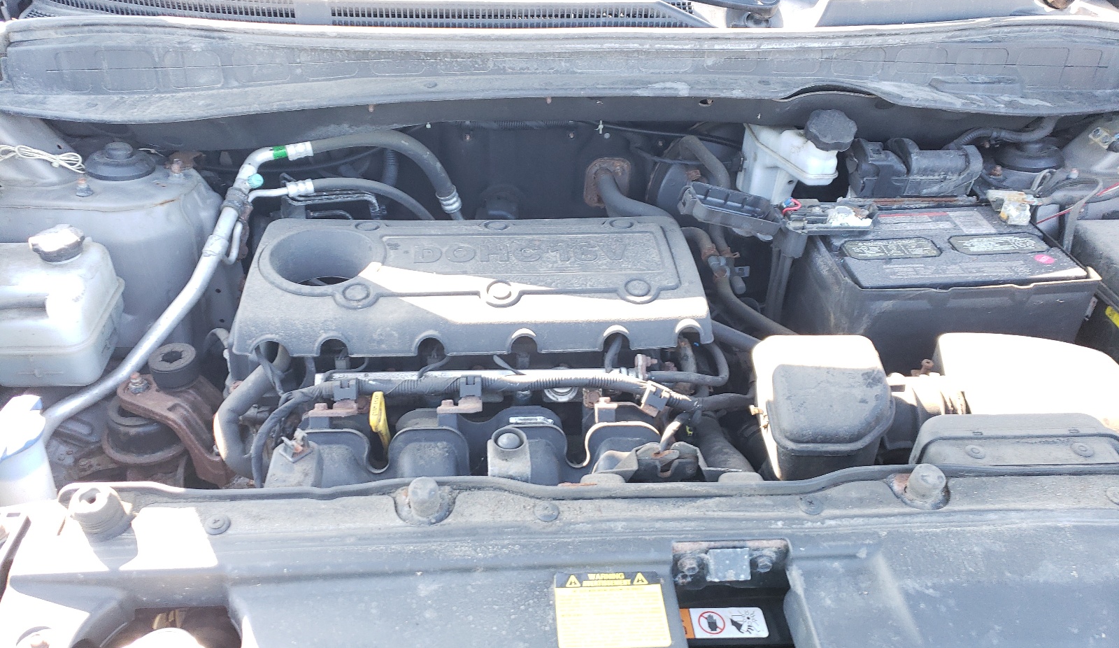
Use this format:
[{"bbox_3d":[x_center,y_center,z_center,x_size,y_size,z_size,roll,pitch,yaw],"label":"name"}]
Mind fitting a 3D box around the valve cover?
[{"bbox_3d":[-0.088,-0.047,0.930,0.487,0.072,0.204,-1,34,-4],"label":"valve cover"}]

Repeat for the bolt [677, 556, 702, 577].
[{"bbox_3d":[0.103,0.194,0.672,0.018,0.018,0.013,-1,9,-4],"label":"bolt"}]

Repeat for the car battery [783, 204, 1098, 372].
[{"bbox_3d":[0.439,-0.007,1.035,0.270,0.222,0.176,-3,35,-6],"label":"car battery"}]

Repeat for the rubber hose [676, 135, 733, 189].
[{"bbox_3d":[0.181,-0.199,1.050,0.063,0.065,0.045,-1,34,-4],"label":"rubber hose"}]

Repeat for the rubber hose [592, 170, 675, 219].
[{"bbox_3d":[0.093,-0.160,1.060,0.098,0.055,0.070,-1,34,-4],"label":"rubber hose"}]

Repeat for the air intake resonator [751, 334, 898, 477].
[{"bbox_3d":[0.260,0.110,0.857,0.128,0.145,0.150,1,35,1],"label":"air intake resonator"}]

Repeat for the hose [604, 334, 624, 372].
[{"bbox_3d":[0.058,0.030,0.887,0.023,0.048,0.020,-1,34,-4],"label":"hose"}]

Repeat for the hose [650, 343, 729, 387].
[{"bbox_3d":[0.137,0.044,0.888,0.085,0.040,0.045,-1,34,-4],"label":"hose"}]

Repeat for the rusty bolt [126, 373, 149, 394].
[{"bbox_3d":[-0.447,0.063,0.890,0.022,0.017,0.022,-1,34,-4],"label":"rusty bolt"}]

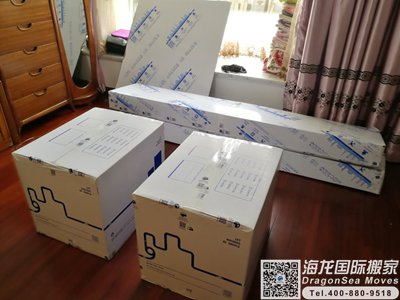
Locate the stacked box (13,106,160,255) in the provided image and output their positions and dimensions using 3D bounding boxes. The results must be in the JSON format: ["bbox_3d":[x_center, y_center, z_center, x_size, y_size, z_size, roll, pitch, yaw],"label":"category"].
[{"bbox_3d":[-0.543,0.146,1.741,0.477,0.497,0.602,13,32,18],"label":"stacked box"}]

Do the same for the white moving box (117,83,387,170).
[{"bbox_3d":[0.259,-0.243,2.442,2.082,0.162,0.293,14,32,20],"label":"white moving box"}]

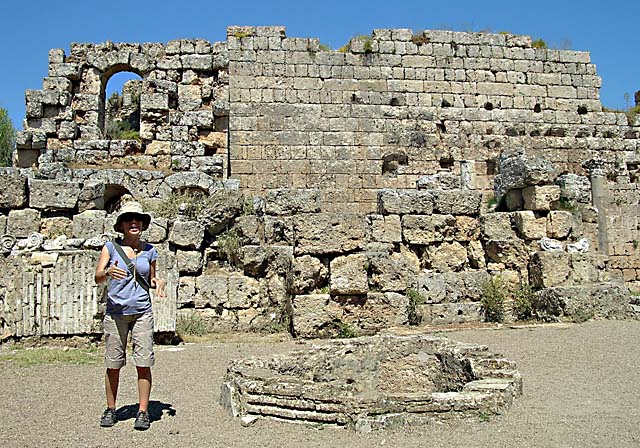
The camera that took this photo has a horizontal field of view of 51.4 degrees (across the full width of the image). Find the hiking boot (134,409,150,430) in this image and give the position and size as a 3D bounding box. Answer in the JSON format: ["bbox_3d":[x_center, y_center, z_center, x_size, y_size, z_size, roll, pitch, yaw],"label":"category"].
[{"bbox_3d":[-1.331,1.468,4.990,0.100,0.105,0.255,0,2,-9],"label":"hiking boot"}]

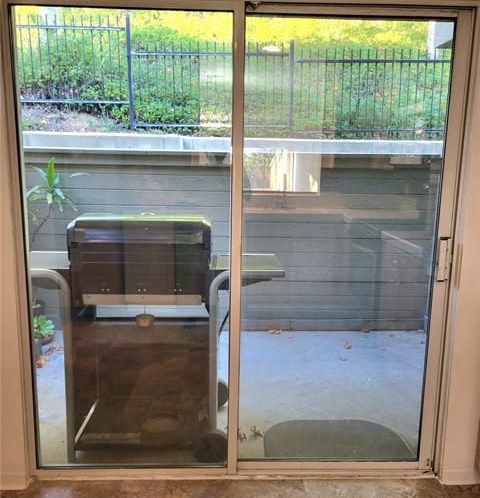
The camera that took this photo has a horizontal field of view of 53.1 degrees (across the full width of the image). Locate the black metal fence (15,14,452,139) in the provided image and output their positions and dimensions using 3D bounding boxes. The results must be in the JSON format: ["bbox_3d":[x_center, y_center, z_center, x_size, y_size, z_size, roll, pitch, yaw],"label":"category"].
[{"bbox_3d":[-0.007,-2.261,6.371,5.840,1.490,0.080,0,9,-2],"label":"black metal fence"}]

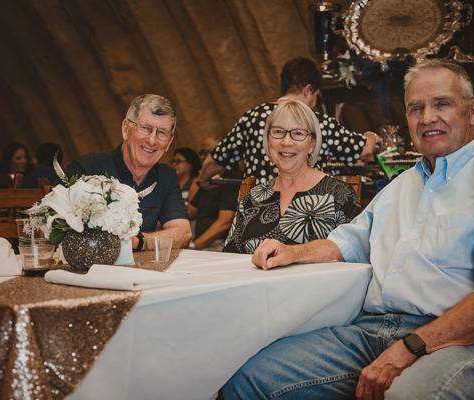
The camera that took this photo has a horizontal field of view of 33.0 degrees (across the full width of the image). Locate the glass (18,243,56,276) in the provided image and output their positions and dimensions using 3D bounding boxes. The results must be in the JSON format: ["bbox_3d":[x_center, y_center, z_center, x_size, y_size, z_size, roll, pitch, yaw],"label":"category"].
[{"bbox_3d":[-0.486,0.145,1.940,0.087,0.088,0.087,0,1,0],"label":"glass"}]

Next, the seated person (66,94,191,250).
[{"bbox_3d":[-0.335,0.277,2.740,0.520,1.280,0.720,-1,1,-31],"label":"seated person"}]

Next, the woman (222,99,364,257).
[{"bbox_3d":[0.145,0.300,2.480,0.480,1.250,0.700,0,1,22],"label":"woman"}]

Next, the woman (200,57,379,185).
[{"bbox_3d":[0.240,0.128,3.620,0.640,1.550,0.520,1,1,30],"label":"woman"}]

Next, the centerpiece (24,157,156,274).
[{"bbox_3d":[-0.369,0.037,2.000,0.310,0.280,0.280,0,1,0],"label":"centerpiece"}]

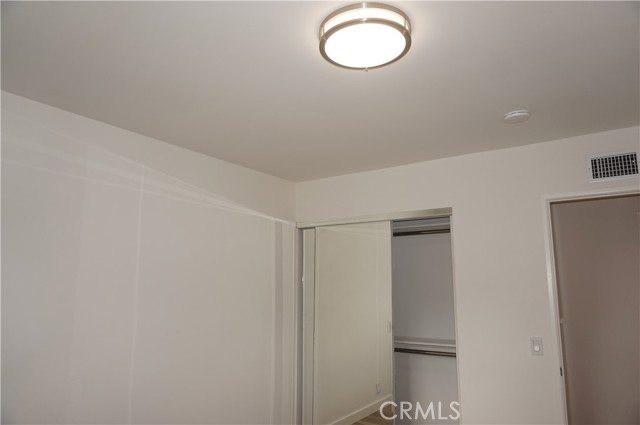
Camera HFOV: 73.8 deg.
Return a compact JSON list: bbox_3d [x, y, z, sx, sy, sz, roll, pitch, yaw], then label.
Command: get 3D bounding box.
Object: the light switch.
[{"bbox_3d":[1.405,0.869,2.761,0.071,0.115,0.012,-6,-12,34],"label":"light switch"}]

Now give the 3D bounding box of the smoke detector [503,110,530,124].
[{"bbox_3d":[1.135,-0.545,2.455,0.138,0.034,0.138,-6,-12,34],"label":"smoke detector"}]

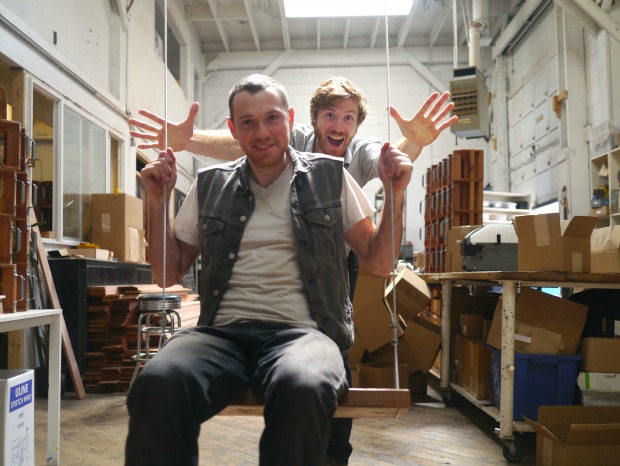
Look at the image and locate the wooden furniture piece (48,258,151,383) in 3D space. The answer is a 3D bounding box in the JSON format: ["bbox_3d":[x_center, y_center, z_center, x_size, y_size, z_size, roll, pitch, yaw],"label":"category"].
[{"bbox_3d":[-1.940,0.816,6.755,0.370,1.066,2.000,-1,-4,2],"label":"wooden furniture piece"}]

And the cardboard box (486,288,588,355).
[{"bbox_3d":[1.163,0.484,3.696,0.342,0.328,0.365,17,-3,3],"label":"cardboard box"}]

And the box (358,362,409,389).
[{"bbox_3d":[0.537,1.094,5.285,0.350,0.246,0.320,-1,-4,2],"label":"box"}]

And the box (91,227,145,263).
[{"bbox_3d":[-1.947,0.137,7.282,0.337,0.340,0.640,-1,-4,2],"label":"box"}]

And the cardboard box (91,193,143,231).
[{"bbox_3d":[-1.953,-0.197,7.284,0.337,0.327,0.600,-1,-4,2],"label":"cardboard box"}]

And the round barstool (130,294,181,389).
[{"bbox_3d":[-1.202,0.891,5.747,0.420,0.762,0.420,-1,-4,0],"label":"round barstool"}]

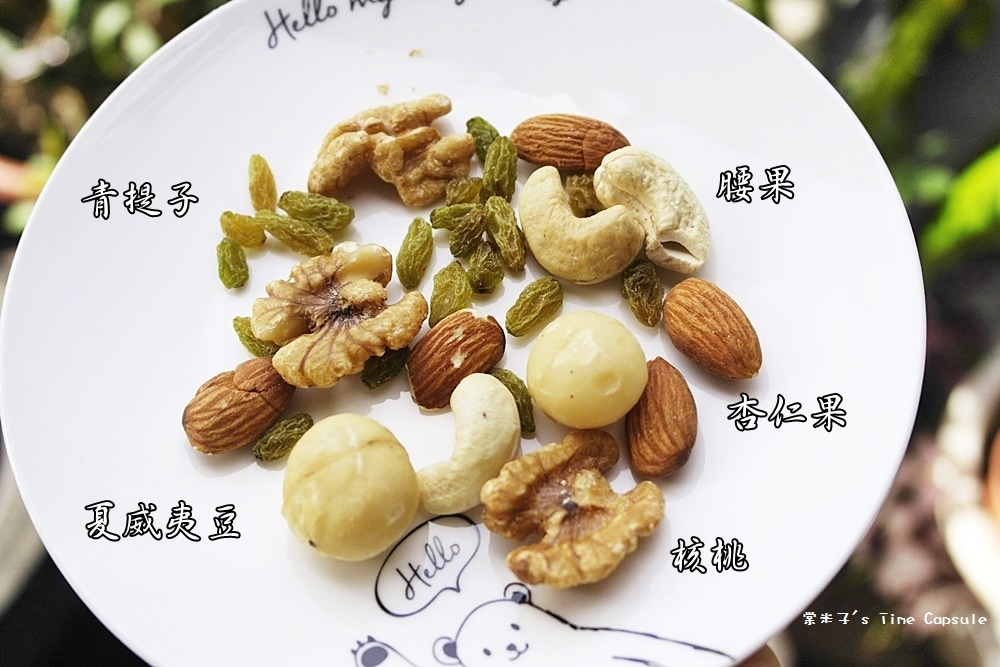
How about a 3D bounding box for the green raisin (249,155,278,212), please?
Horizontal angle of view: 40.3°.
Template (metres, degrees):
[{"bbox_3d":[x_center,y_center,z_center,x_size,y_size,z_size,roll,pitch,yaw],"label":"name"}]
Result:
[{"bbox_3d":[-0.048,-0.030,0.273,0.005,0.004,0.015,-14,63,-4],"label":"green raisin"}]

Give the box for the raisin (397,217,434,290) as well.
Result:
[{"bbox_3d":[-0.015,-0.014,0.240,0.006,0.006,0.014,6,63,8],"label":"raisin"}]

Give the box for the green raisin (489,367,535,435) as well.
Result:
[{"bbox_3d":[0.002,0.012,0.247,0.005,0.004,0.014,-23,63,-8],"label":"green raisin"}]

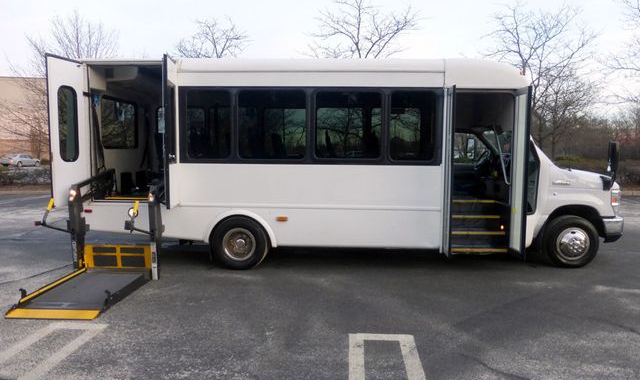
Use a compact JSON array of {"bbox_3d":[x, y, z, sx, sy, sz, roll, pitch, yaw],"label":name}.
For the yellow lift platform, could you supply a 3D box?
[{"bbox_3d":[-2.486,0.507,5.052,1.140,1.220,2.020,0,4,1],"label":"yellow lift platform"}]

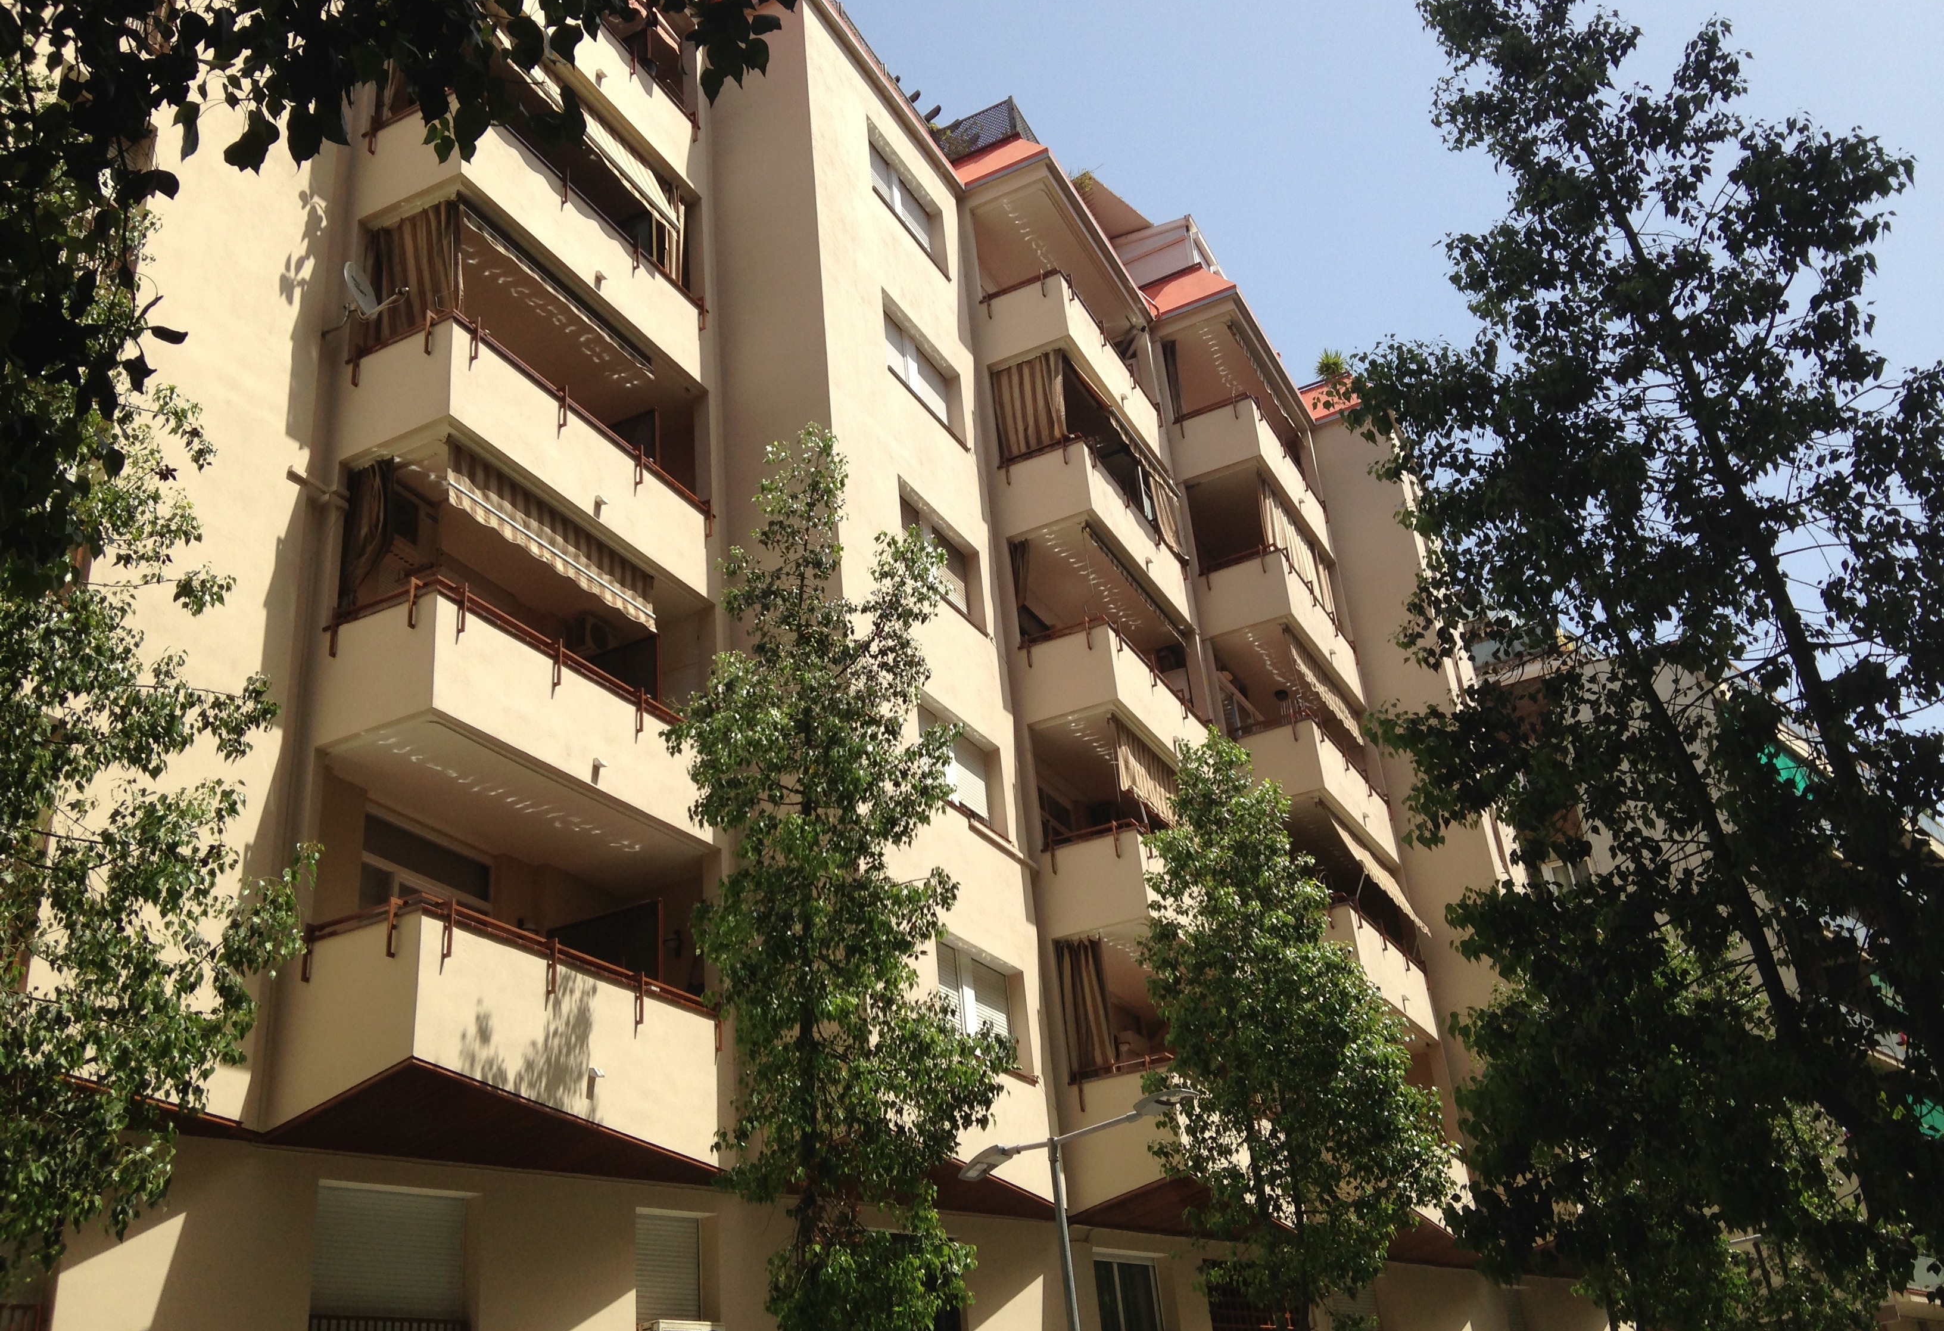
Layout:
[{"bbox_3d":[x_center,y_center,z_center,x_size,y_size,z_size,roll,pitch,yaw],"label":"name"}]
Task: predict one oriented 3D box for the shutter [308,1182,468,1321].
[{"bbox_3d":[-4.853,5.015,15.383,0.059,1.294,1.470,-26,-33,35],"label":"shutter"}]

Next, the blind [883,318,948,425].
[{"bbox_3d":[-0.812,-3.898,25.021,0.101,1.247,2.184,-17,-29,22],"label":"blind"}]

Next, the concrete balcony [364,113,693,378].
[{"bbox_3d":[-4.880,-4.455,20.746,1.470,1.176,4.263,-17,-28,21],"label":"concrete balcony"}]

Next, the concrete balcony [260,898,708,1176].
[{"bbox_3d":[-4.041,3.520,16.396,1.566,1.537,4.089,-17,-29,22],"label":"concrete balcony"}]

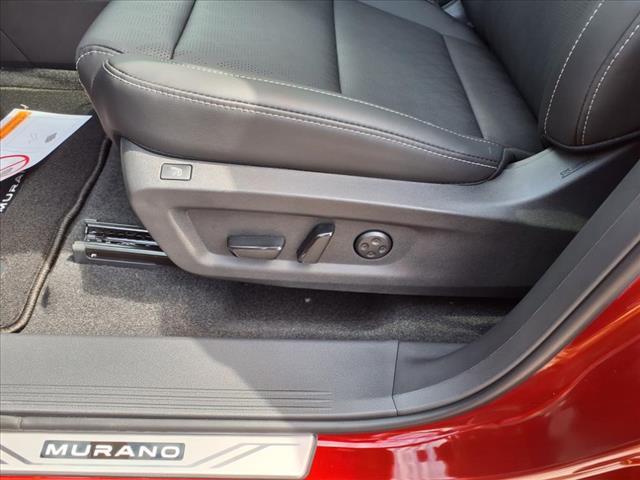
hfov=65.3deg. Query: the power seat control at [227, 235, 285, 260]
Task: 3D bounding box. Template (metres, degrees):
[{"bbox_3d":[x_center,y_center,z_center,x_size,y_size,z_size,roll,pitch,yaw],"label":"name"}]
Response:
[{"bbox_3d":[-0.075,0.009,0.596,0.066,0.019,0.022,1,42,-2],"label":"power seat control"}]

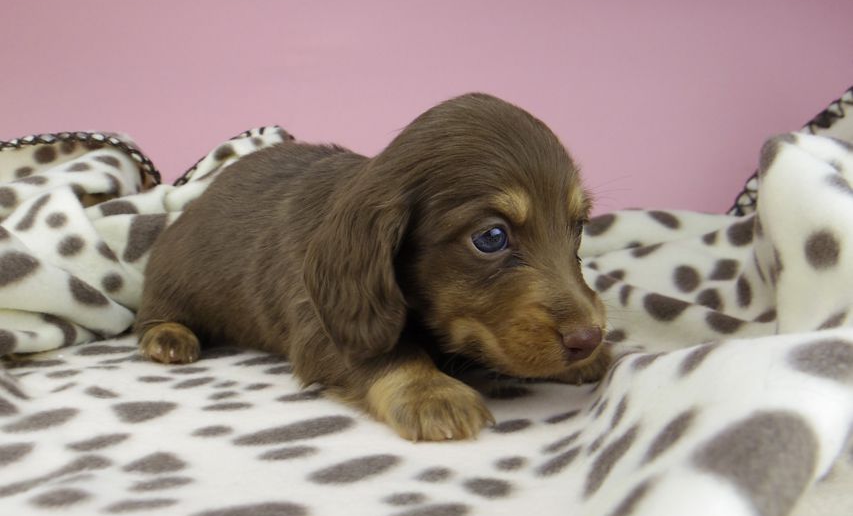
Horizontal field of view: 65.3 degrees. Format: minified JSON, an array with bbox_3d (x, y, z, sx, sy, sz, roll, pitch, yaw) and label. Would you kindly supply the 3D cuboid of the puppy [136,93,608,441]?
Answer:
[{"bbox_3d":[-0.040,-0.008,0.334,0.237,0.124,0.124,4,6,40],"label":"puppy"}]

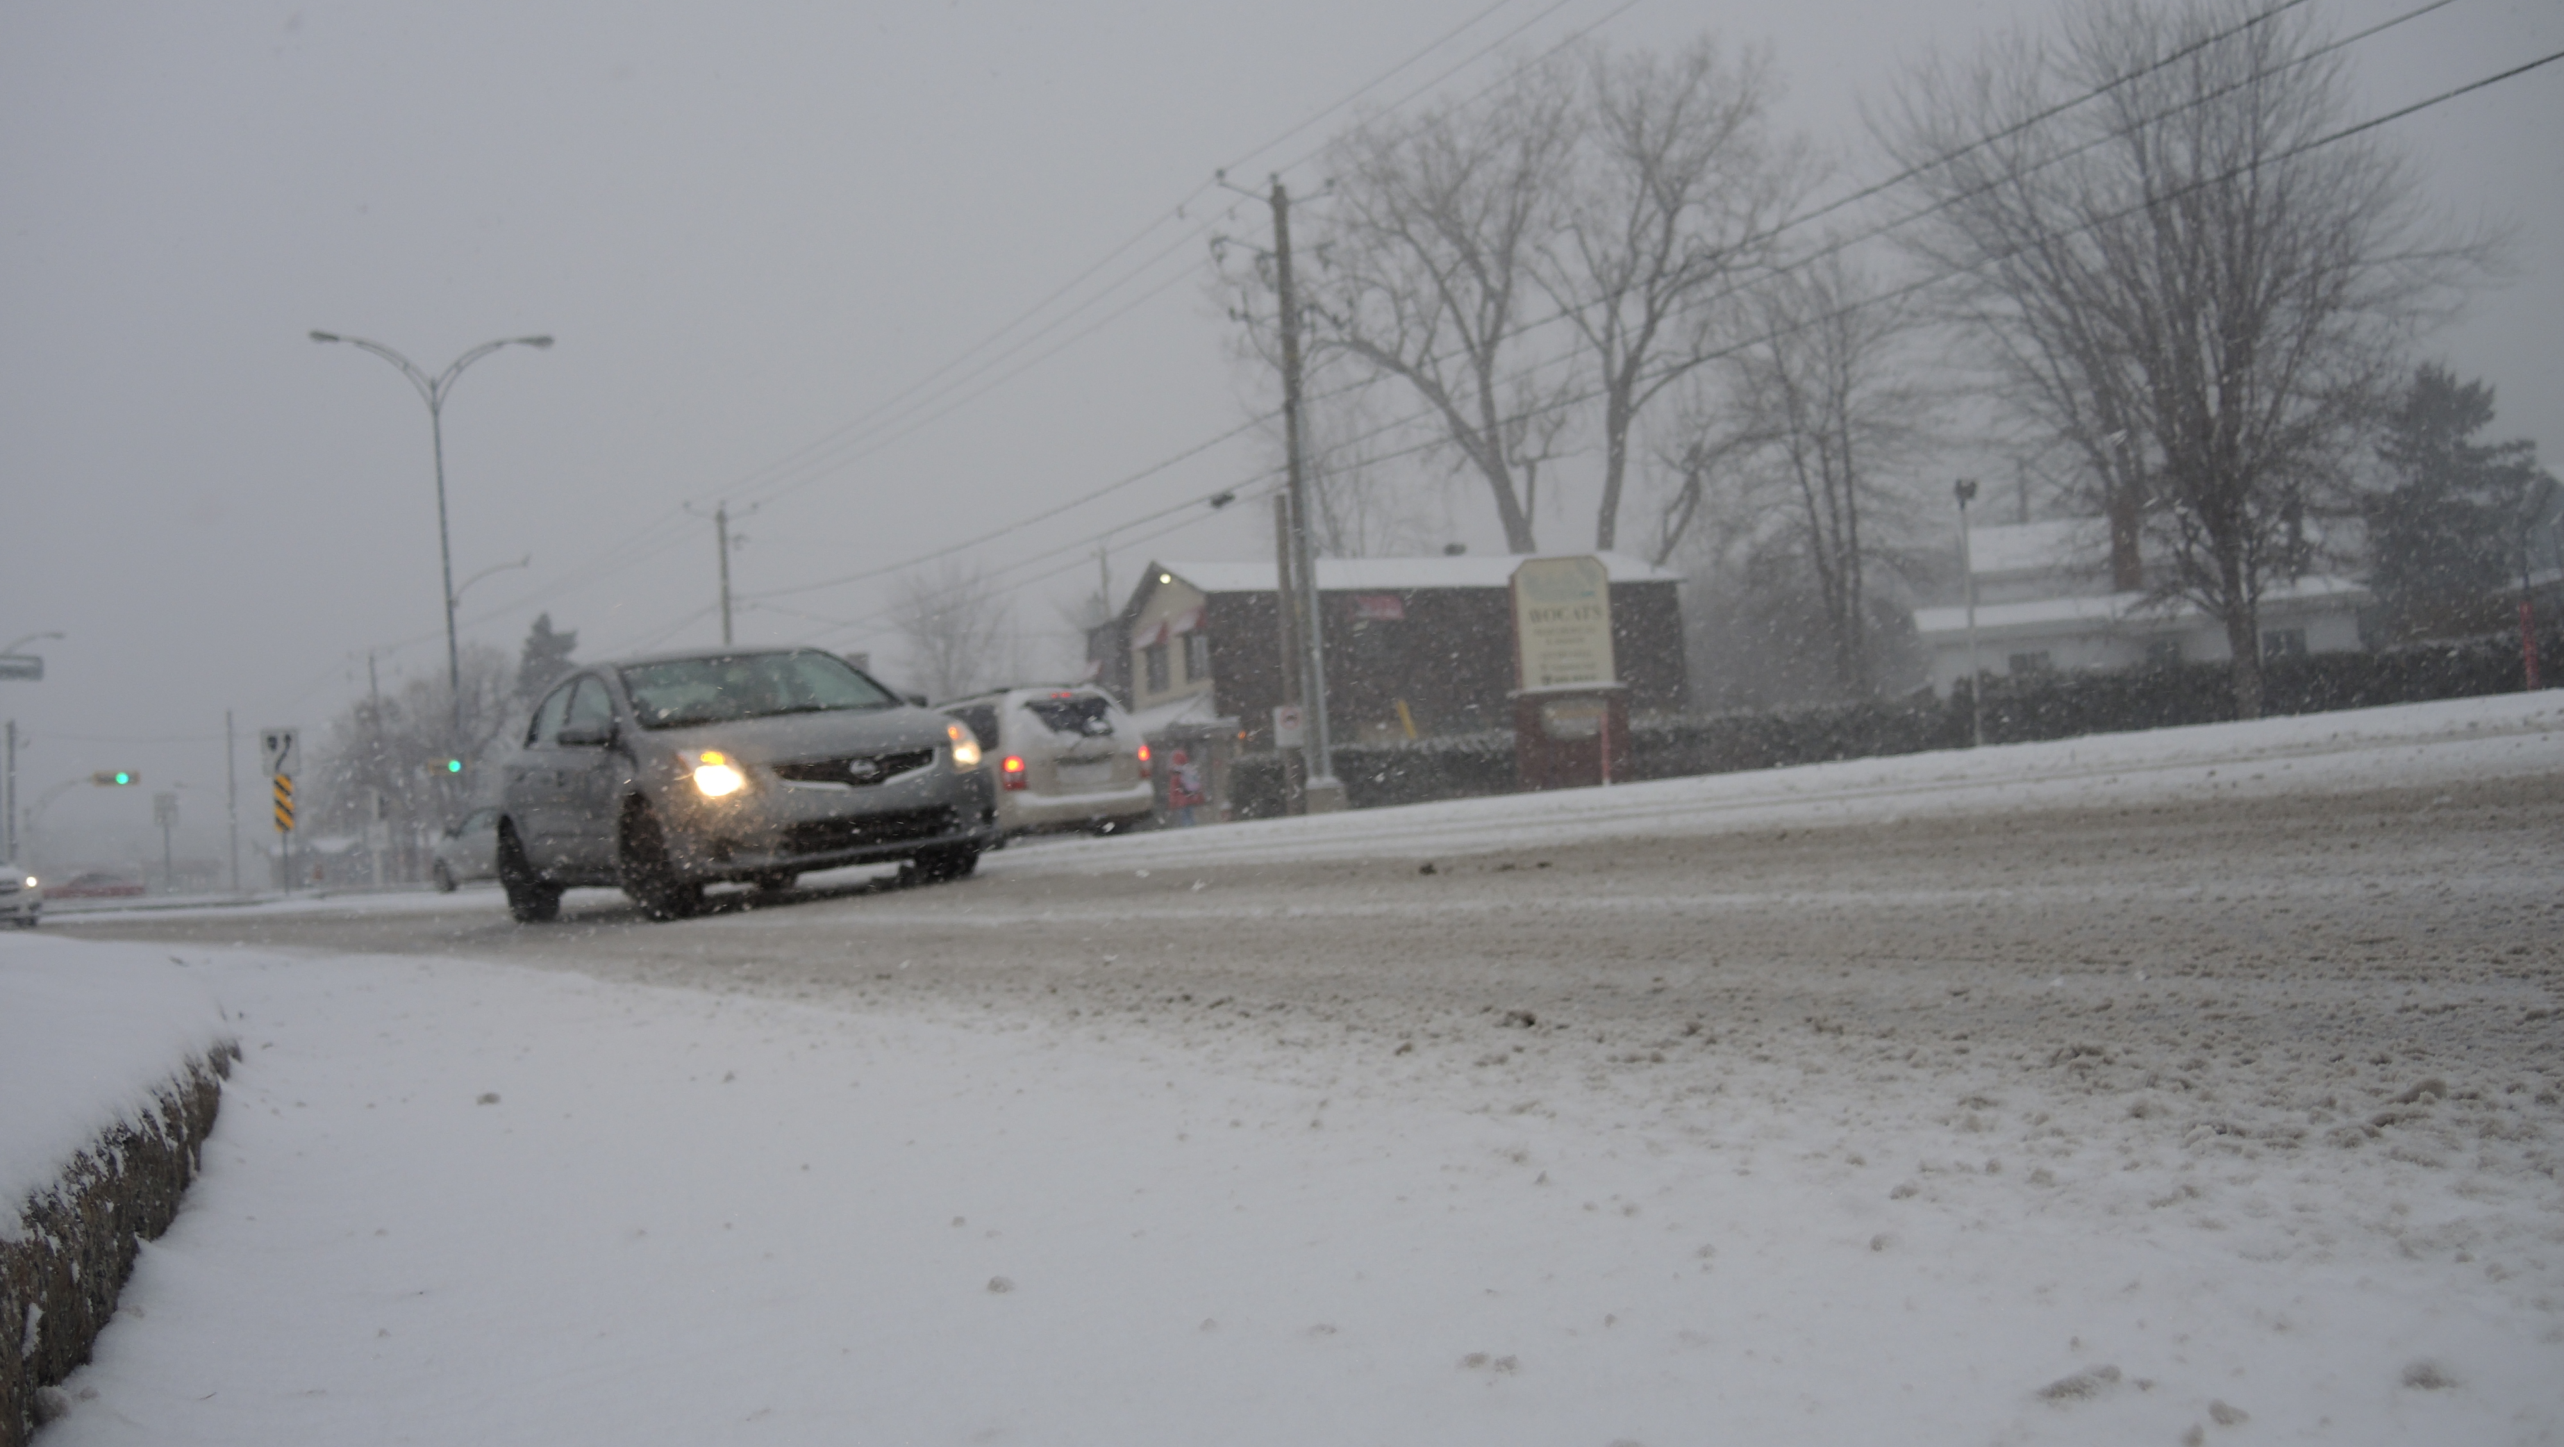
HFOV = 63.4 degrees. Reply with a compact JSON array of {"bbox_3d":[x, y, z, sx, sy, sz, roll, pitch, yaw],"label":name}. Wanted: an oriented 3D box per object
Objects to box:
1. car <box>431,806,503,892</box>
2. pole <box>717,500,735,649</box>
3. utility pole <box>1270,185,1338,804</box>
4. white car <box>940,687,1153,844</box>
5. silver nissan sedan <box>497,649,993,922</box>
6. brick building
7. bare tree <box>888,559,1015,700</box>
[{"bbox_3d":[-13.310,2.088,35.658,1.800,1.480,4.500,-4,-2,-33],"label":"car"},{"bbox_3d":[-18.689,-1.507,70.206,0.340,11.500,0.340,-3,-2,-34],"label":"pole"},{"bbox_3d":[0.300,-4.188,38.206,0.370,11.450,0.370,-2,-2,-34],"label":"utility pole"},{"bbox_3d":[-3.491,0.592,24.615,1.840,1.720,4.600,-4,-2,-33],"label":"white car"},{"bbox_3d":[-3.307,0.325,12.165,1.820,1.500,4.550,-4,-2,-34],"label":"silver nissan sedan"},{"bbox_3d":[3.138,-1.269,56.275,14.500,6.500,6.300,-3,-2,-30],"label":"brick building"},{"bbox_3d":[-12.838,-1.000,80.185,5.000,10.300,5.000,-4,-2,0],"label":"bare tree"}]

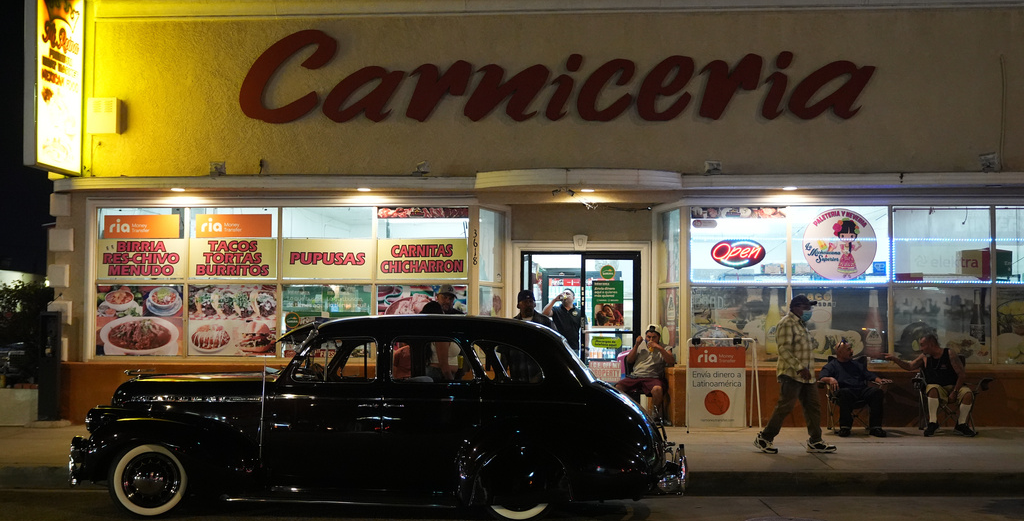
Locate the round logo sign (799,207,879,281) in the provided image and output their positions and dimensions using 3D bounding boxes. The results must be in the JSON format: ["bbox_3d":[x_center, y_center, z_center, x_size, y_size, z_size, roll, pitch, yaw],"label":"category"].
[{"bbox_3d":[4.013,-0.193,13.904,0.887,0.887,0.030,0,-2,4],"label":"round logo sign"}]

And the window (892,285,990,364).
[{"bbox_3d":[5.309,0.788,14.070,1.180,0.960,0.041,0,-2,5],"label":"window"}]

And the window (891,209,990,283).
[{"bbox_3d":[5.322,-0.199,14.106,1.183,0.922,0.041,0,-2,5],"label":"window"}]

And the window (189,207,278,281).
[{"bbox_3d":[-3.551,-0.204,14.506,1.186,0.945,0.070,0,-2,4],"label":"window"}]

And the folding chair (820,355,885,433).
[{"bbox_3d":[4.021,1.564,13.398,0.770,0.890,0.600,0,-2,0],"label":"folding chair"}]

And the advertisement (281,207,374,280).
[{"bbox_3d":[-2.331,-0.212,14.412,1.196,0.919,0.040,0,-2,4],"label":"advertisement"}]

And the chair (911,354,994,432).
[{"bbox_3d":[4.938,1.489,12.867,0.890,0.860,0.620,0,-2,4],"label":"chair"}]

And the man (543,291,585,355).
[{"bbox_3d":[0.717,1.227,15.591,0.609,1.673,0.406,0,-2,17],"label":"man"}]

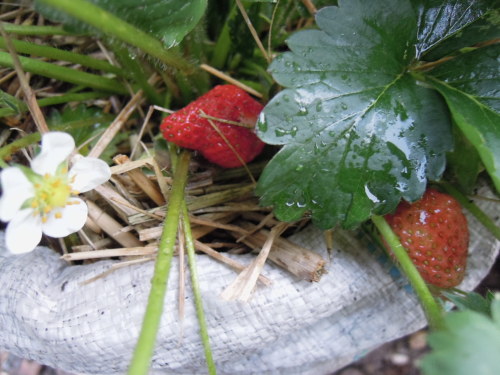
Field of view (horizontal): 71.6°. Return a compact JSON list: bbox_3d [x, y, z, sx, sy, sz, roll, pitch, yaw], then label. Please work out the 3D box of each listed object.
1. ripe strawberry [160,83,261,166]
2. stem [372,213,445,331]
[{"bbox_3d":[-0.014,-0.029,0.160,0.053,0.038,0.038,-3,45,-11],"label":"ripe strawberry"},{"bbox_3d":[0.056,0.029,0.128,0.005,0.005,0.045,-23,64,0],"label":"stem"}]

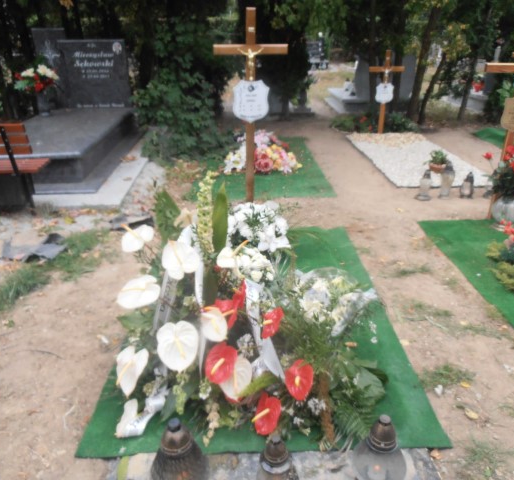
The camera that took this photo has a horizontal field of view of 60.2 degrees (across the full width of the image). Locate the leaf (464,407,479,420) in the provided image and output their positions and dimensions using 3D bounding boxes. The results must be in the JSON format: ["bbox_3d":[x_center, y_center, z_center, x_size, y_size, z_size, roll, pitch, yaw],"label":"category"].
[{"bbox_3d":[0.911,0.730,1.882,0.040,0.016,0.070,-19,30,-36],"label":"leaf"}]

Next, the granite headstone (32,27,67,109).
[{"bbox_3d":[-2.636,-2.245,5.845,0.431,0.965,0.100,-2,24,-4],"label":"granite headstone"}]

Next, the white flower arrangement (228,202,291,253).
[{"bbox_3d":[0.015,-0.139,3.485,0.460,0.310,0.400,0,24,0],"label":"white flower arrangement"}]

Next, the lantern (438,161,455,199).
[{"bbox_3d":[1.653,-0.525,3.847,0.118,0.314,0.118,0,24,0],"label":"lantern"}]

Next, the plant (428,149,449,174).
[{"bbox_3d":[1.825,-0.798,4.453,0.185,0.225,0.185,0,24,0],"label":"plant"}]

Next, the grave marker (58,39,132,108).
[{"bbox_3d":[-2.158,-2.226,5.975,0.870,0.850,0.100,-2,24,-4],"label":"grave marker"}]

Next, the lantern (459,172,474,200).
[{"bbox_3d":[1.846,-0.483,3.863,0.110,0.224,0.110,0,24,0],"label":"lantern"}]

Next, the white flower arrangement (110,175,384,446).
[{"bbox_3d":[-0.040,0.268,1.980,0.920,0.780,0.820,0,24,0],"label":"white flower arrangement"}]

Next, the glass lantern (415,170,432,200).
[{"bbox_3d":[1.682,-0.542,4.427,0.135,0.270,0.135,0,24,0],"label":"glass lantern"}]

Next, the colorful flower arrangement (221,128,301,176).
[{"bbox_3d":[0.065,-1.110,5.603,0.870,0.350,0.650,0,24,0],"label":"colorful flower arrangement"}]

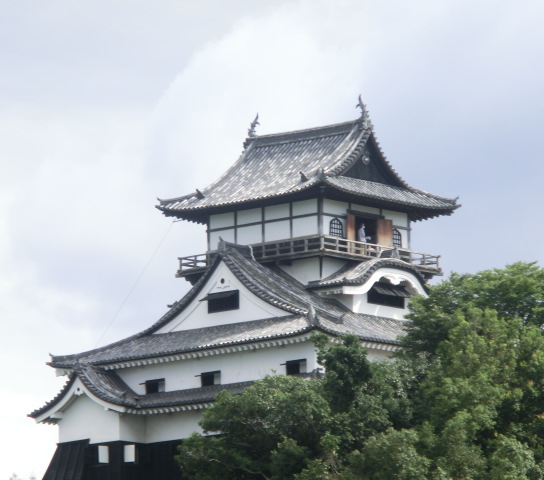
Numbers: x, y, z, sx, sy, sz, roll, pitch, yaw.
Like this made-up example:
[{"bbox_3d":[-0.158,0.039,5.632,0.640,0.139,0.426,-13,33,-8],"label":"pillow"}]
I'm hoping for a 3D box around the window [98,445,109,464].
[{"bbox_3d":[-8.176,10.476,270.585,0.729,0.869,0.150,-9,-13,41],"label":"window"}]

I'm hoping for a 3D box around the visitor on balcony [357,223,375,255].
[{"bbox_3d":[4.519,0.025,273.228,0.420,1.750,0.500,-4,-10,21],"label":"visitor on balcony"}]

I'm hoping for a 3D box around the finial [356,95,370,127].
[{"bbox_3d":[4.543,-6.380,275.385,0.650,1.598,0.400,-9,-13,41],"label":"finial"}]

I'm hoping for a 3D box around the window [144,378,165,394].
[{"bbox_3d":[-5.692,7.191,271.711,1.277,0.692,0.200,-9,-13,41],"label":"window"}]

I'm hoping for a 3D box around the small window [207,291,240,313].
[{"bbox_3d":[-2.377,3.018,270.493,2.084,0.956,0.300,-9,-13,41],"label":"small window"}]

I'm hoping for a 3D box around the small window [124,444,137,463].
[{"bbox_3d":[-6.935,10.446,270.438,0.150,0.850,0.850,-9,-13,41],"label":"small window"}]

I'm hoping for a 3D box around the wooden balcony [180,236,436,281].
[{"bbox_3d":[1.879,1.398,276.602,9.603,1.043,8.774,-9,-13,41],"label":"wooden balcony"}]

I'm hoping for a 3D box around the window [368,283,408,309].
[{"bbox_3d":[5.693,2.763,272.599,0.350,0.988,2.797,-9,-13,41],"label":"window"}]

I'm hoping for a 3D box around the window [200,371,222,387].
[{"bbox_3d":[-2.952,6.760,269.272,1.307,0.690,0.200,-9,-13,41],"label":"window"}]

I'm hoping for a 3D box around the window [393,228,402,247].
[{"bbox_3d":[6.186,-0.062,276.057,0.120,1.007,0.916,-9,-13,41],"label":"window"}]

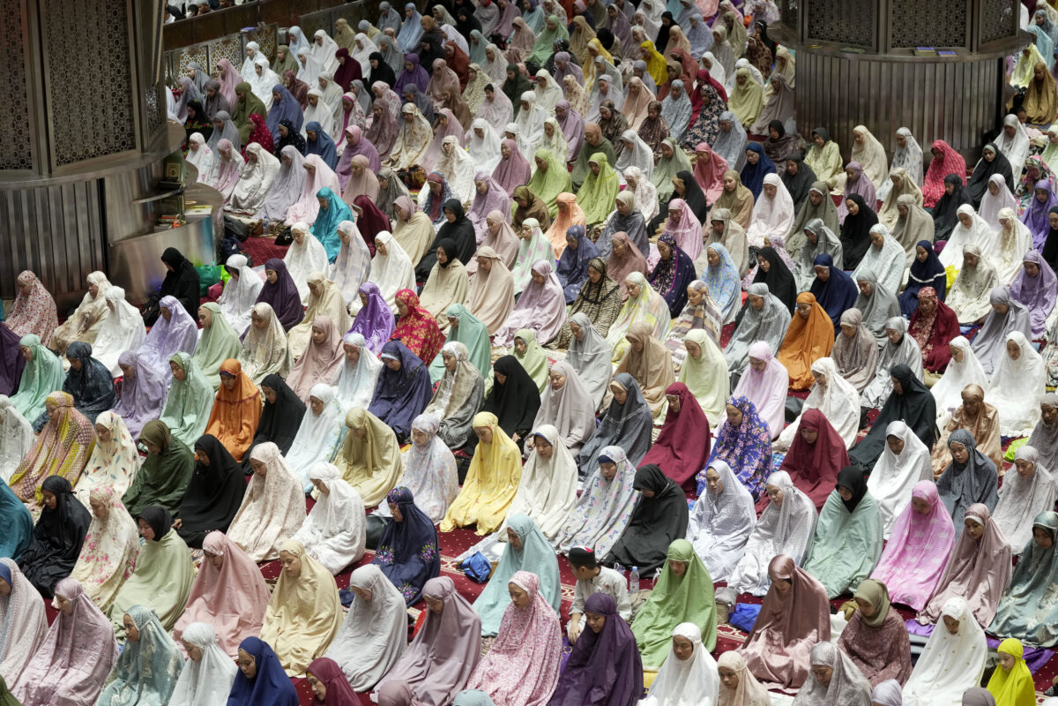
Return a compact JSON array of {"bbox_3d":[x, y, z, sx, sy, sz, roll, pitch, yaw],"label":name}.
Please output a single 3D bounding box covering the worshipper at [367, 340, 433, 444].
[{"bbox_3d":[-1.187,0.294,18.994,0.476,0.842,0.686,10,21,29],"label":"worshipper"}]

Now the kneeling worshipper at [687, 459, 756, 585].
[{"bbox_3d":[1.507,1.248,15.999,0.466,0.849,0.682,10,21,29],"label":"kneeling worshipper"}]

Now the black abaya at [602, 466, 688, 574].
[{"bbox_3d":[0.899,1.215,15.471,0.520,0.797,0.690,9,17,34],"label":"black abaya"}]

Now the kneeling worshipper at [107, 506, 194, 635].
[{"bbox_3d":[-2.651,1.470,14.729,0.500,0.810,0.700,9,20,29],"label":"kneeling worshipper"}]

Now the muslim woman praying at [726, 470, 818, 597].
[{"bbox_3d":[1.795,1.247,15.055,0.550,0.813,0.751,10,22,30],"label":"muslim woman praying"}]

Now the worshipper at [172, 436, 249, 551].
[{"bbox_3d":[-2.511,1.006,16.006,0.496,0.807,0.650,10,21,29],"label":"worshipper"}]

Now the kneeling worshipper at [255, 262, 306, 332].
[{"bbox_3d":[-2.844,-0.616,22.955,0.520,0.817,0.690,9,17,34],"label":"kneeling worshipper"}]

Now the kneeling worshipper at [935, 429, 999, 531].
[{"bbox_3d":[3.574,1.012,16.689,0.455,0.816,0.665,10,21,29],"label":"kneeling worshipper"}]

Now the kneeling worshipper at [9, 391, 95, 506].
[{"bbox_3d":[-3.951,0.718,16.911,0.523,0.822,0.715,12,23,34],"label":"kneeling worshipper"}]

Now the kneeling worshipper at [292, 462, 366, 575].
[{"bbox_3d":[-1.467,1.165,14.970,0.487,0.799,0.646,10,22,30],"label":"kneeling worshipper"}]

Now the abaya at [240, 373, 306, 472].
[{"bbox_3d":[-2.282,0.589,18.108,0.520,0.818,0.690,9,17,34],"label":"abaya"}]

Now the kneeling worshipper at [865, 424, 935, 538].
[{"bbox_3d":[2.930,0.968,16.230,0.520,0.817,0.690,9,17,34],"label":"kneeling worshipper"}]

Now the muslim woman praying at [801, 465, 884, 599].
[{"bbox_3d":[2.294,1.260,14.995,0.520,0.845,0.690,9,17,34],"label":"muslim woman praying"}]

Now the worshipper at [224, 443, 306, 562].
[{"bbox_3d":[-2.031,1.075,15.764,0.507,0.815,0.683,10,21,29],"label":"worshipper"}]

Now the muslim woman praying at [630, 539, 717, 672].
[{"bbox_3d":[0.965,1.633,13.747,0.520,0.810,0.690,9,17,34],"label":"muslim woman praying"}]

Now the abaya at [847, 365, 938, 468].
[{"bbox_3d":[2.989,0.476,16.741,0.577,0.801,0.802,13,23,36],"label":"abaya"}]

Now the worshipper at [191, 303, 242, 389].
[{"bbox_3d":[-2.894,-0.089,18.762,0.488,0.781,0.636,10,22,30],"label":"worshipper"}]

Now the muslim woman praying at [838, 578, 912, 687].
[{"bbox_3d":[2.392,1.889,14.216,0.474,0.730,0.628,10,21,29],"label":"muslim woman praying"}]

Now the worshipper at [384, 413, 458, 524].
[{"bbox_3d":[-0.828,0.876,16.541,0.490,0.800,0.680,8,19,26],"label":"worshipper"}]

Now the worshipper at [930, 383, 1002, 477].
[{"bbox_3d":[3.496,0.605,16.375,0.529,0.773,0.693,9,21,28],"label":"worshipper"}]

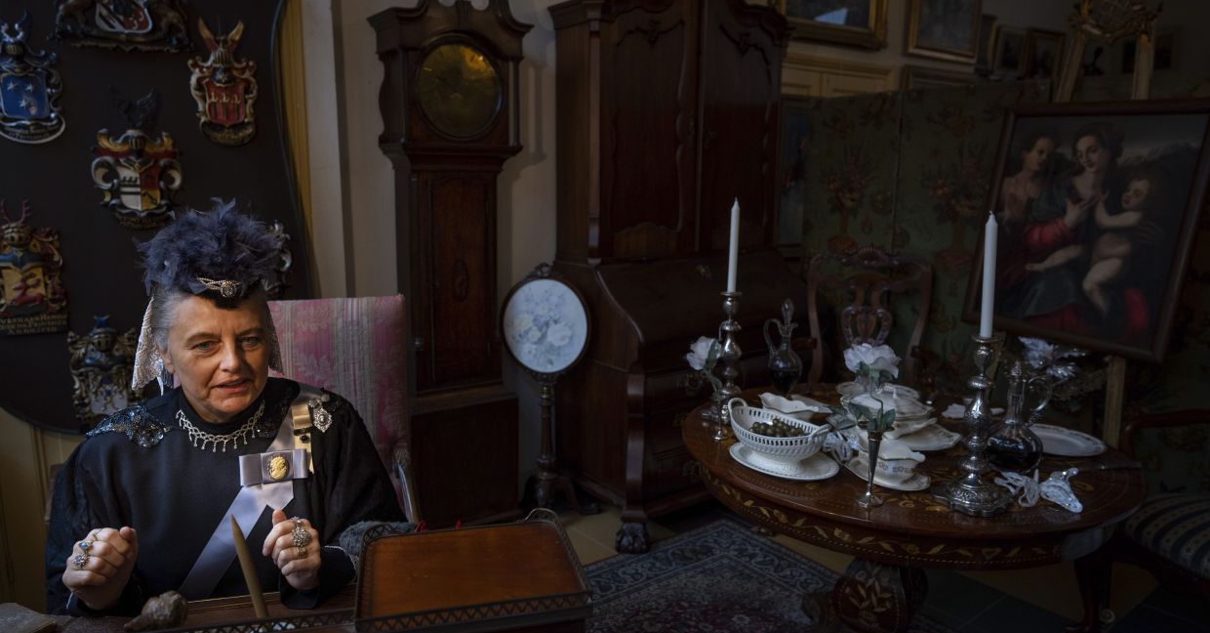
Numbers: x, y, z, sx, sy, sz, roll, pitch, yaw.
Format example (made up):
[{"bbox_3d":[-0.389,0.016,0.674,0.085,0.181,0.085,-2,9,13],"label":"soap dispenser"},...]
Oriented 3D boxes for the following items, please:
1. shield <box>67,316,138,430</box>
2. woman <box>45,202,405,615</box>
[{"bbox_3d":[-1.716,0.191,2.770,0.220,0.388,0.070,-7,13,-31],"label":"shield"},{"bbox_3d":[-0.561,0.539,1.304,0.540,1.420,0.740,-2,12,-14],"label":"woman"}]

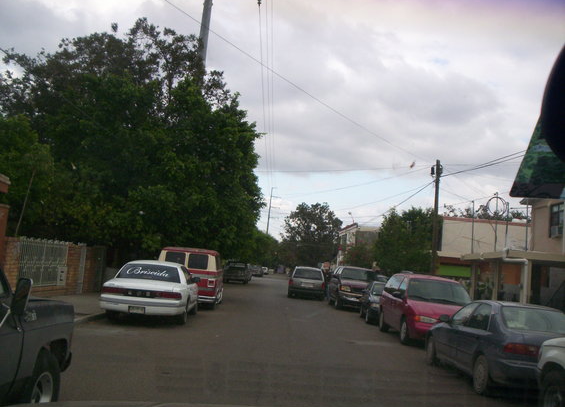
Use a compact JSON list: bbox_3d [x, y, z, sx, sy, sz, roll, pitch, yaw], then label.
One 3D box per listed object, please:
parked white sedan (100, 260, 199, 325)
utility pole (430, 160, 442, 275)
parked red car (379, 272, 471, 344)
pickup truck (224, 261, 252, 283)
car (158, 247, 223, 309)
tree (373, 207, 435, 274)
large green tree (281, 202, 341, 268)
[{"bbox_3d":[-3.289,2.325,16.253,1.940,1.440,5.200,5,-6,-2],"label":"parked white sedan"},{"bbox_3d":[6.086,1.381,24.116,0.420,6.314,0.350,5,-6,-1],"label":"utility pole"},{"bbox_3d":[3.874,2.785,16.238,1.900,1.730,5.050,5,-6,0],"label":"parked red car"},{"bbox_3d":[-3.676,5.714,50.013,1.960,1.820,5.300,5,-6,-1],"label":"pickup truck"},{"bbox_3d":[-3.168,2.632,21.659,2.020,2.000,4.950,5,-6,-2],"label":"car"},{"bbox_3d":[6.333,2.815,31.010,3.600,5.217,3.600,5,-6,-1],"label":"tree"},{"bbox_3d":[3.777,5.135,79.995,8.200,10.578,8.000,5,-6,-1],"label":"large green tree"}]

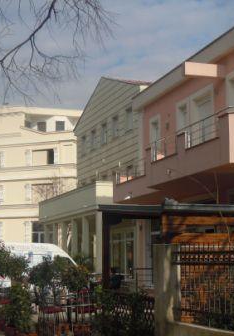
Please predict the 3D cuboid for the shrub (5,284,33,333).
[{"bbox_3d":[-2.173,3.143,15.000,0.620,1.150,0.620,0,-8,0],"label":"shrub"}]

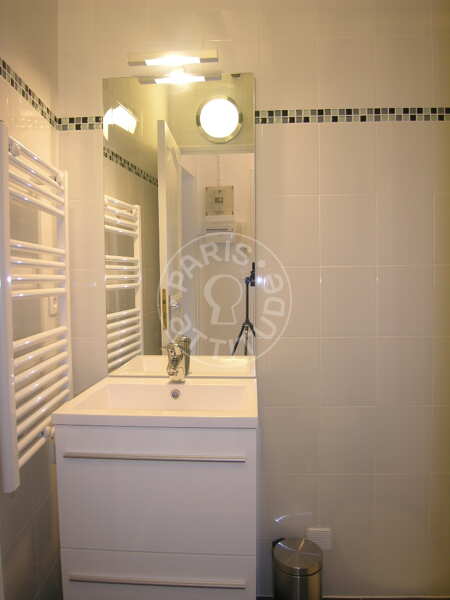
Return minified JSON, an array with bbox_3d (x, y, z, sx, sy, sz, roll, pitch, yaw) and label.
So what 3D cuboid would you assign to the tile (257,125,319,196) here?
[{"bbox_3d":[0.241,-0.517,1.538,0.208,0.259,0.010,-1,3,2],"label":"tile"}]

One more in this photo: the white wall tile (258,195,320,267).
[{"bbox_3d":[0.239,-0.240,1.484,0.200,0.250,0.010,0,2,3],"label":"white wall tile"}]

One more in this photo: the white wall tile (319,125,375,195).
[{"bbox_3d":[0.434,-0.494,1.469,0.200,0.250,0.010,-1,3,2],"label":"white wall tile"}]

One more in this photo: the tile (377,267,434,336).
[{"bbox_3d":[0.669,0.006,1.544,0.208,0.259,0.010,-1,3,2],"label":"tile"}]

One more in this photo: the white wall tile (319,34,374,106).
[{"bbox_3d":[0.428,-0.801,1.455,0.200,0.250,0.010,-1,3,2],"label":"white wall tile"}]

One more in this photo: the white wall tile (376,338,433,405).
[{"bbox_3d":[0.647,0.257,1.496,0.200,0.250,0.010,-1,3,2],"label":"white wall tile"}]

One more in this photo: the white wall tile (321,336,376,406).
[{"bbox_3d":[0.447,0.260,1.503,0.200,0.250,0.010,-1,3,2],"label":"white wall tile"}]

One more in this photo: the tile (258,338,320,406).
[{"bbox_3d":[0.244,0.265,1.506,0.200,0.250,0.010,0,2,3],"label":"tile"}]

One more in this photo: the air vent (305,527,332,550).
[{"bbox_3d":[0.362,0.916,1.590,0.095,0.089,0.015,-1,3,2],"label":"air vent"}]

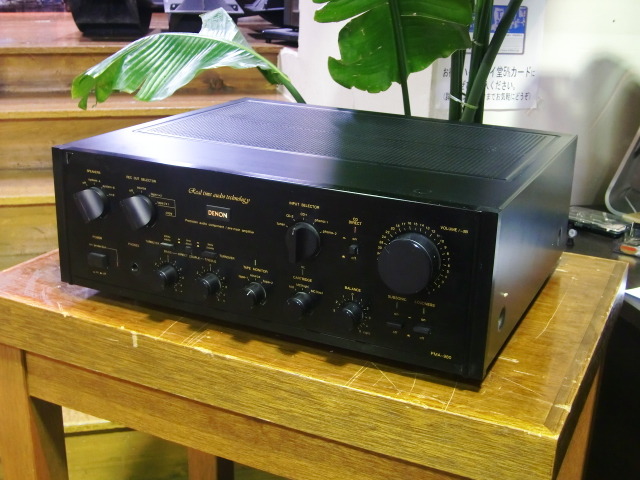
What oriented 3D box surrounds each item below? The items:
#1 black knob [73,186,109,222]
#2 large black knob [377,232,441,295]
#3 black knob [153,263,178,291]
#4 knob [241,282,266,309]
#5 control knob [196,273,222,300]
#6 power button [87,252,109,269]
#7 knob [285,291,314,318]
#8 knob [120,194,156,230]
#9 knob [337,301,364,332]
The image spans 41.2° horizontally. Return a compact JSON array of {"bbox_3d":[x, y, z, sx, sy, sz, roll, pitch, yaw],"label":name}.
[{"bbox_3d":[-0.237,-0.036,0.872,0.034,0.034,0.021,10,20,23],"label":"black knob"},{"bbox_3d":[0.077,0.020,0.735,0.049,0.049,0.022,10,20,23],"label":"large black knob"},{"bbox_3d":[-0.157,0.038,0.859,0.023,0.023,0.014,10,20,23],"label":"black knob"},{"bbox_3d":[-0.066,0.054,0.820,0.023,0.023,0.013,10,20,23],"label":"knob"},{"bbox_3d":[-0.112,0.046,0.840,0.023,0.023,0.013,10,20,23],"label":"control knob"},{"bbox_3d":[-0.234,0.022,0.896,0.021,0.014,0.007,10,20,23],"label":"power button"},{"bbox_3d":[-0.020,0.062,0.800,0.023,0.023,0.014,10,20,23],"label":"knob"},{"bbox_3d":[-0.184,-0.026,0.849,0.034,0.034,0.021,10,20,23],"label":"knob"},{"bbox_3d":[0.026,0.070,0.780,0.023,0.023,0.014,10,20,23],"label":"knob"}]

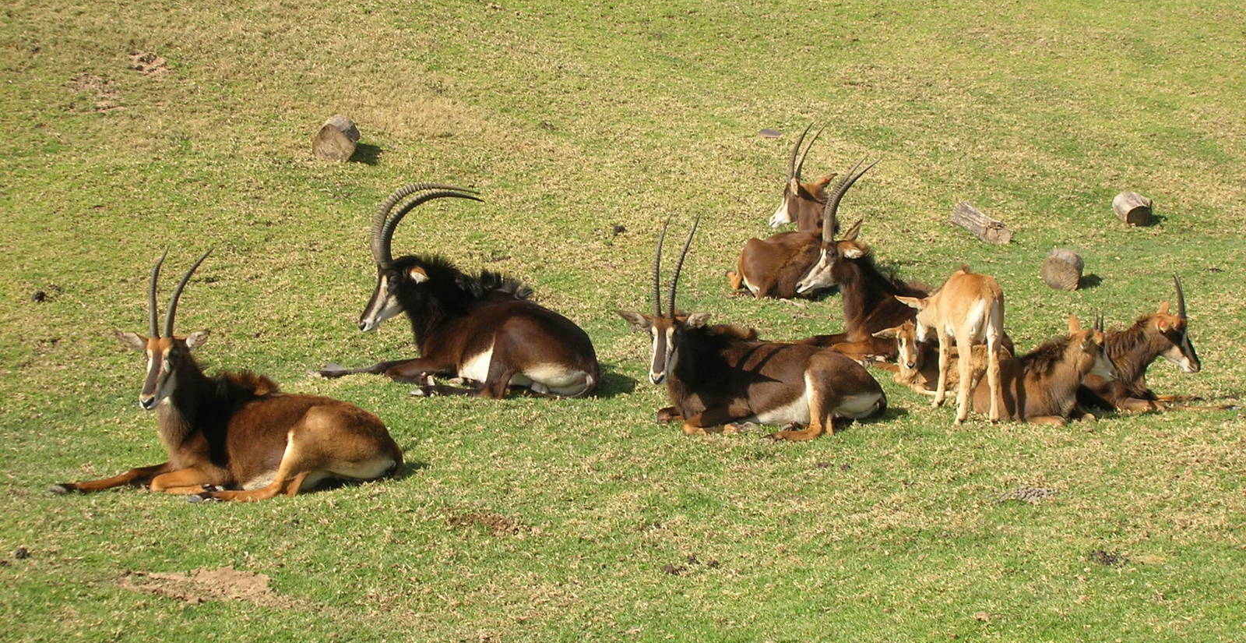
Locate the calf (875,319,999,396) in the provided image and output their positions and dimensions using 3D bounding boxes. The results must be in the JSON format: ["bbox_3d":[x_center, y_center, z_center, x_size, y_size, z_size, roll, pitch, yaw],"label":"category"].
[{"bbox_3d":[1.857,0.182,13.665,0.750,0.400,0.360,-3,10,-17],"label":"calf"}]

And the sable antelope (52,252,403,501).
[{"bbox_3d":[-1.986,0.243,11.903,1.620,1.120,0.620,-4,11,-22],"label":"sable antelope"}]

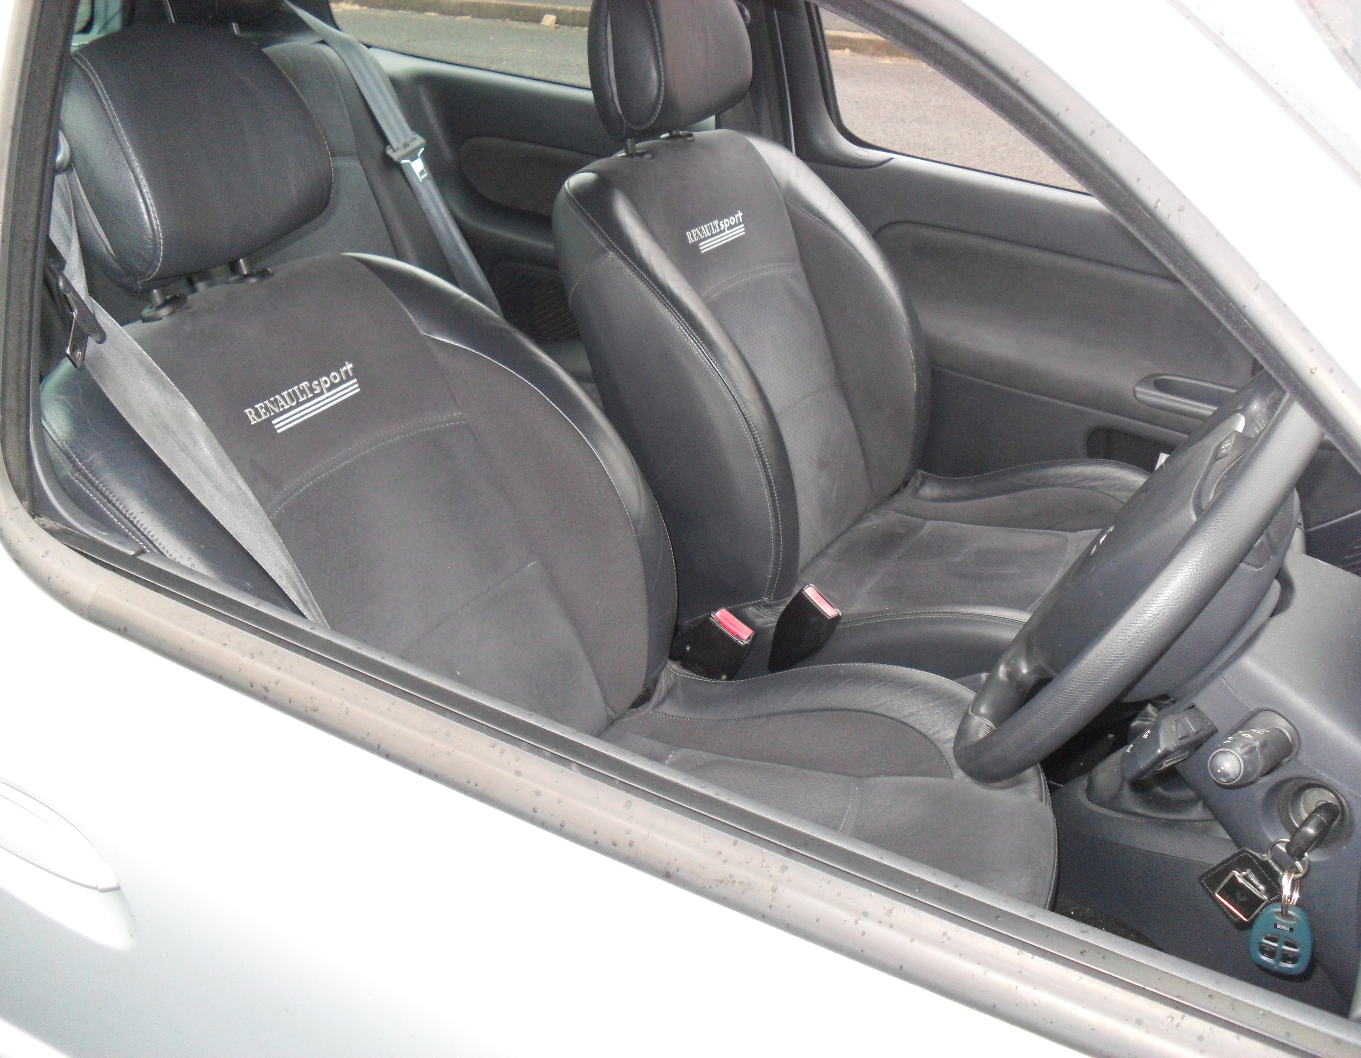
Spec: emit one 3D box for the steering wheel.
[{"bbox_3d":[0.326,0.035,0.987,0.095,0.370,0.370,39,41,6],"label":"steering wheel"}]

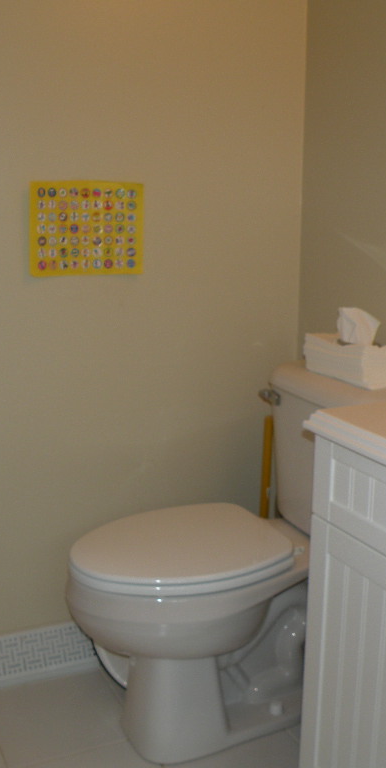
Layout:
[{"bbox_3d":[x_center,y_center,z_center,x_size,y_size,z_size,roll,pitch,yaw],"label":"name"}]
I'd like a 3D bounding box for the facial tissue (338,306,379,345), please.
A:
[{"bbox_3d":[0.371,-0.137,1.820,0.055,0.083,0.100,-5,12,-23],"label":"facial tissue"}]

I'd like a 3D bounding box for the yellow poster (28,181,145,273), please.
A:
[{"bbox_3d":[-0.250,-0.372,1.929,0.280,0.218,0.008,-5,12,-23],"label":"yellow poster"}]

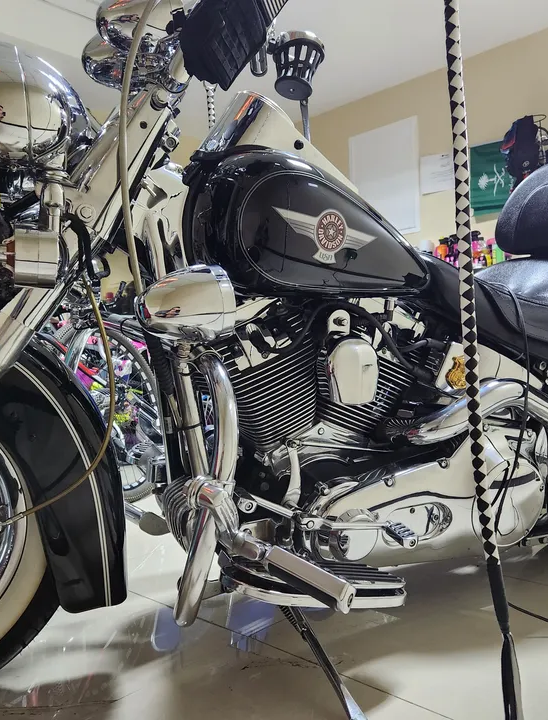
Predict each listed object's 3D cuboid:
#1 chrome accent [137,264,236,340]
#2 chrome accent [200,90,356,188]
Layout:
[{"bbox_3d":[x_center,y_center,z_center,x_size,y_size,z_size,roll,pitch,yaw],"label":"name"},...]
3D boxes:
[{"bbox_3d":[-0.134,-0.086,0.935,0.130,0.108,0.108,-2,11,-27],"label":"chrome accent"},{"bbox_3d":[0.011,-0.370,1.126,0.340,0.140,0.150,4,8,-28],"label":"chrome accent"}]

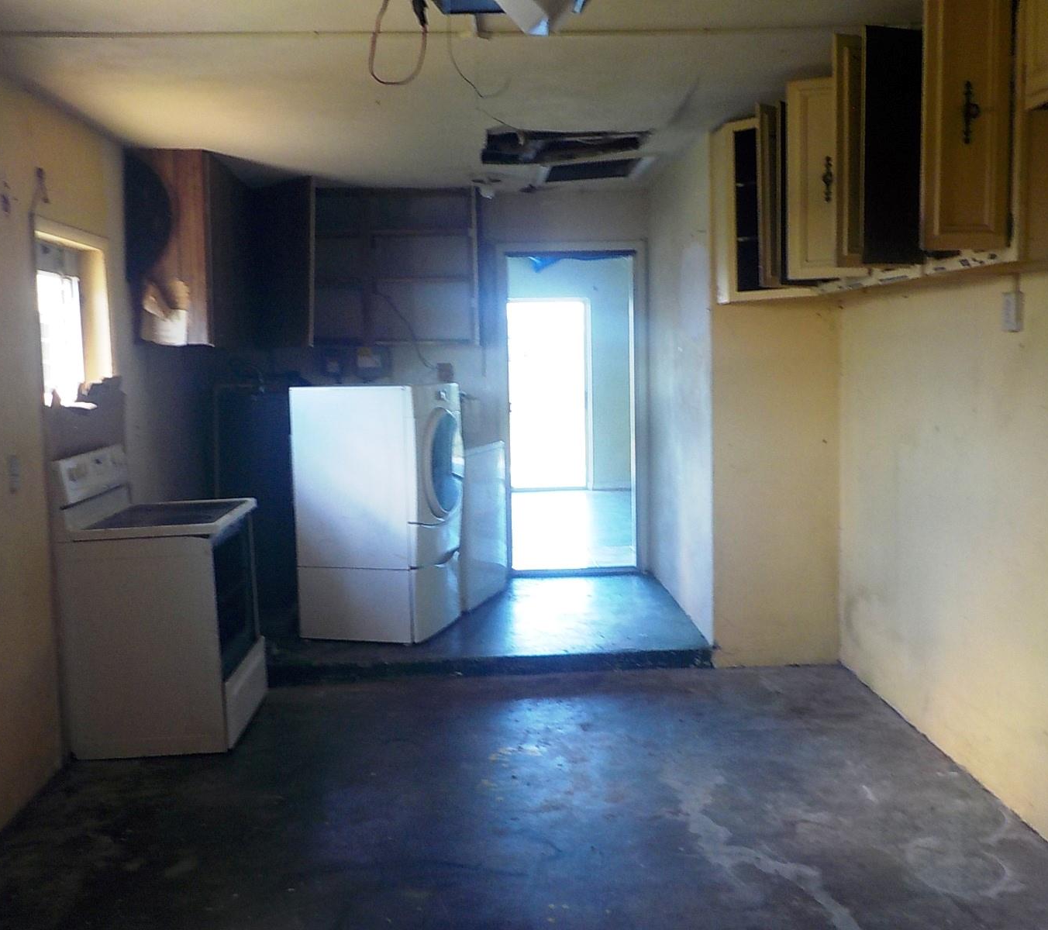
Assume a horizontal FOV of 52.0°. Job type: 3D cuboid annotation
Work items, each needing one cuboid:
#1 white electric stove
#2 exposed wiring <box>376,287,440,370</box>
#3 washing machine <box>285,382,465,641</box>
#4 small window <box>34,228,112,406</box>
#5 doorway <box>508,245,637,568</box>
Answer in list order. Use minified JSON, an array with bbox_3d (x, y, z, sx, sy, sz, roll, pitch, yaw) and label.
[{"bbox_3d":[-1.508,0.528,4.604,0.660,1.180,0.765,-2,6,-3],"label":"white electric stove"},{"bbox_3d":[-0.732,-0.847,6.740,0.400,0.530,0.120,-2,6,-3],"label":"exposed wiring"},{"bbox_3d":[-0.726,0.223,5.706,0.720,1.290,0.685,0,6,16],"label":"washing machine"},{"bbox_3d":[-1.881,-0.574,4.401,0.120,0.690,0.770,-2,6,-3],"label":"small window"},{"bbox_3d":[0.315,-0.327,7.013,0.840,2.070,0.130,-2,6,-3],"label":"doorway"}]

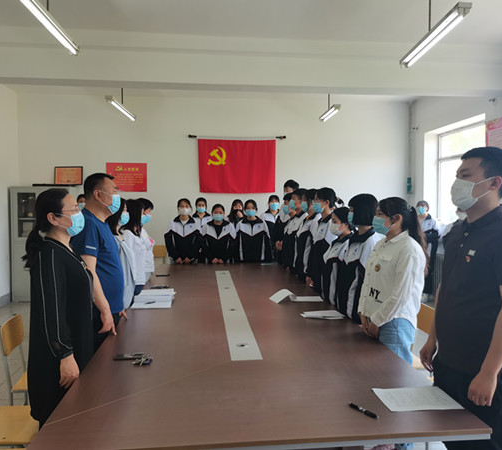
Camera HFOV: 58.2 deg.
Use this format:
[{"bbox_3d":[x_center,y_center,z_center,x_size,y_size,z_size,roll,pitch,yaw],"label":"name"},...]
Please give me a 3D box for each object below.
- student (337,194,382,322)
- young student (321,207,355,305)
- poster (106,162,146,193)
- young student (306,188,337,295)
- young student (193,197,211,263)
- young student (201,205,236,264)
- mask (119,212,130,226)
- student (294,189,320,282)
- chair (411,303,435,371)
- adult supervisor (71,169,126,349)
[{"bbox_3d":[0.810,0.586,3.211,0.320,1.610,0.450,-1,3,-14],"label":"student"},{"bbox_3d":[0.745,0.611,3.652,0.300,1.520,0.450,-1,3,-16],"label":"young student"},{"bbox_3d":[-2.146,-0.817,7.806,0.688,0.505,0.015,0,2,-6],"label":"poster"},{"bbox_3d":[0.700,0.509,4.108,0.310,1.680,0.470,-1,3,-16],"label":"young student"},{"bbox_3d":[-0.711,0.428,6.636,0.460,1.640,0.290,0,2,-6],"label":"young student"},{"bbox_3d":[-0.430,0.489,6.049,0.460,1.540,0.320,0,3,-3],"label":"young student"},{"bbox_3d":[-0.985,-0.043,3.500,0.075,0.105,0.130,0,3,0],"label":"mask"},{"bbox_3d":[0.601,0.489,4.731,0.290,1.680,0.460,-1,3,-16],"label":"student"},{"bbox_3d":[1.090,0.983,3.289,0.450,0.810,0.400,0,3,-5],"label":"chair"},{"bbox_3d":[-0.980,0.535,2.908,0.340,1.740,0.500,0,3,-5],"label":"adult supervisor"}]

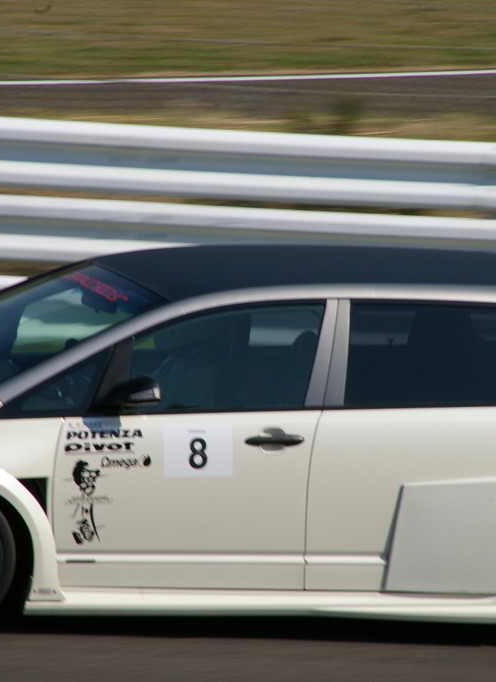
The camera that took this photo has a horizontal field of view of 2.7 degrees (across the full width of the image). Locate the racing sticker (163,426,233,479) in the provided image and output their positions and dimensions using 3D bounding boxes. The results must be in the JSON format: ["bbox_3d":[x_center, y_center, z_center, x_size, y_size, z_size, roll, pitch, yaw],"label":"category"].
[{"bbox_3d":[-0.204,0.453,43.754,0.298,0.214,0.010,2,2,-17],"label":"racing sticker"}]

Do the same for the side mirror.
[{"bbox_3d":[-0.492,0.217,43.566,0.180,0.140,0.230,2,7,-18],"label":"side mirror"}]

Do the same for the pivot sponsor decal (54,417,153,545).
[{"bbox_3d":[-0.591,0.583,43.652,0.405,0.520,0.010,2,3,-16],"label":"pivot sponsor decal"}]

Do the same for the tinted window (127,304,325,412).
[{"bbox_3d":[-0.091,0.069,43.839,0.856,0.481,0.050,2,-13,-16],"label":"tinted window"}]

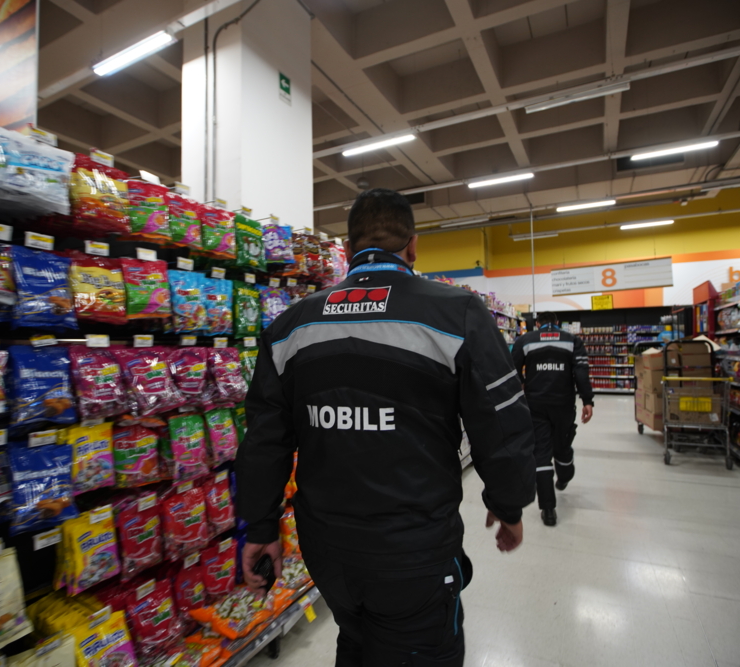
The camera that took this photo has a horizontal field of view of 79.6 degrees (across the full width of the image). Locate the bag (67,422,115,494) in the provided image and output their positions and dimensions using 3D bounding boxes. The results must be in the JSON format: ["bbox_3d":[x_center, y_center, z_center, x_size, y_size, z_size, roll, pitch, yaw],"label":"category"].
[{"bbox_3d":[-0.893,0.404,1.436,0.040,0.200,0.131,-1,-2,27],"label":"bag"}]

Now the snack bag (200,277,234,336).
[{"bbox_3d":[-0.655,-0.114,1.908,0.050,0.242,0.152,-1,-2,28],"label":"snack bag"}]

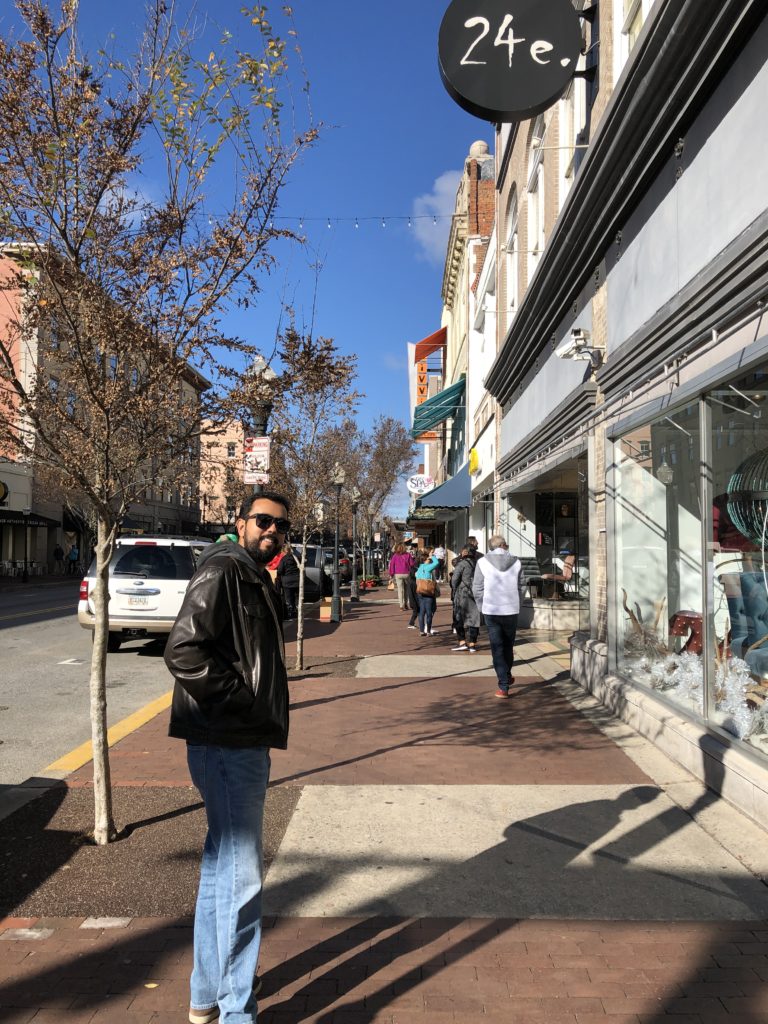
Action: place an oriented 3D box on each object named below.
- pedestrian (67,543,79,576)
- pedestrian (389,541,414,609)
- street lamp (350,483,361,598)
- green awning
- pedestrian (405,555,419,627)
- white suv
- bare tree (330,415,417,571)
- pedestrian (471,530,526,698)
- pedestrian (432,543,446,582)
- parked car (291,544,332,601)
[{"bbox_3d":[-17.271,2.666,46.000,0.500,1.720,0.400,0,-2,6],"label":"pedestrian"},{"bbox_3d":[0.450,1.612,20.700,0.580,1.670,0.420,0,-2,2],"label":"pedestrian"},{"bbox_3d":[-0.861,0.956,24.600,0.340,3.400,0.340,0,-2,2],"label":"street lamp"},{"bbox_3d":[2.450,-4.580,38.000,2.100,1.300,9.800,0,-2,2],"label":"green awning"},{"bbox_3d":[0.615,1.562,16.700,0.480,1.620,0.480,-1,-2,24],"label":"pedestrian"},{"bbox_3d":[-3.800,1.490,15.900,2.020,1.950,5.200,0,-2,2],"label":"white suv"},{"bbox_3d":[-0.513,-0.709,40.500,4.200,8.100,4.200,0,-2,2],"label":"bare tree"},{"bbox_3d":[1.223,1.111,8.850,0.570,1.740,0.550,0,-2,2],"label":"pedestrian"},{"bbox_3d":[2.432,2.257,36.300,0.500,1.680,0.420,0,-2,6],"label":"pedestrian"},{"bbox_3d":[-2.870,2.070,28.200,1.900,1.800,4.800,0,-2,2],"label":"parked car"}]

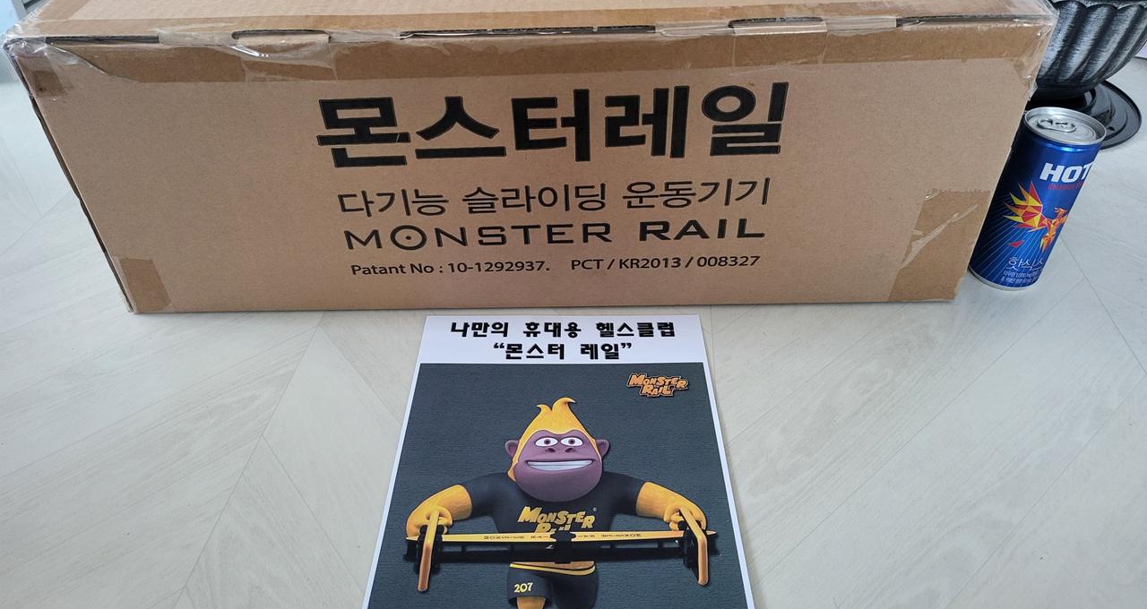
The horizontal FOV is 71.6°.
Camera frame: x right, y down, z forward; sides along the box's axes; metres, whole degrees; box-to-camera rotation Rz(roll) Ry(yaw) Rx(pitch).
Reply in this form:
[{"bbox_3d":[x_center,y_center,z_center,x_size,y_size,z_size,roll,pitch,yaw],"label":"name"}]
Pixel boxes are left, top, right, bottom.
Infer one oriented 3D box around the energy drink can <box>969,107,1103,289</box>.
[{"bbox_3d":[0.347,-0.077,0.602,0.053,0.133,0.053,-1,40,1],"label":"energy drink can"}]

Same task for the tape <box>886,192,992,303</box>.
[{"bbox_3d":[0.271,-0.042,0.589,0.050,0.102,0.002,-1,40,0],"label":"tape"}]

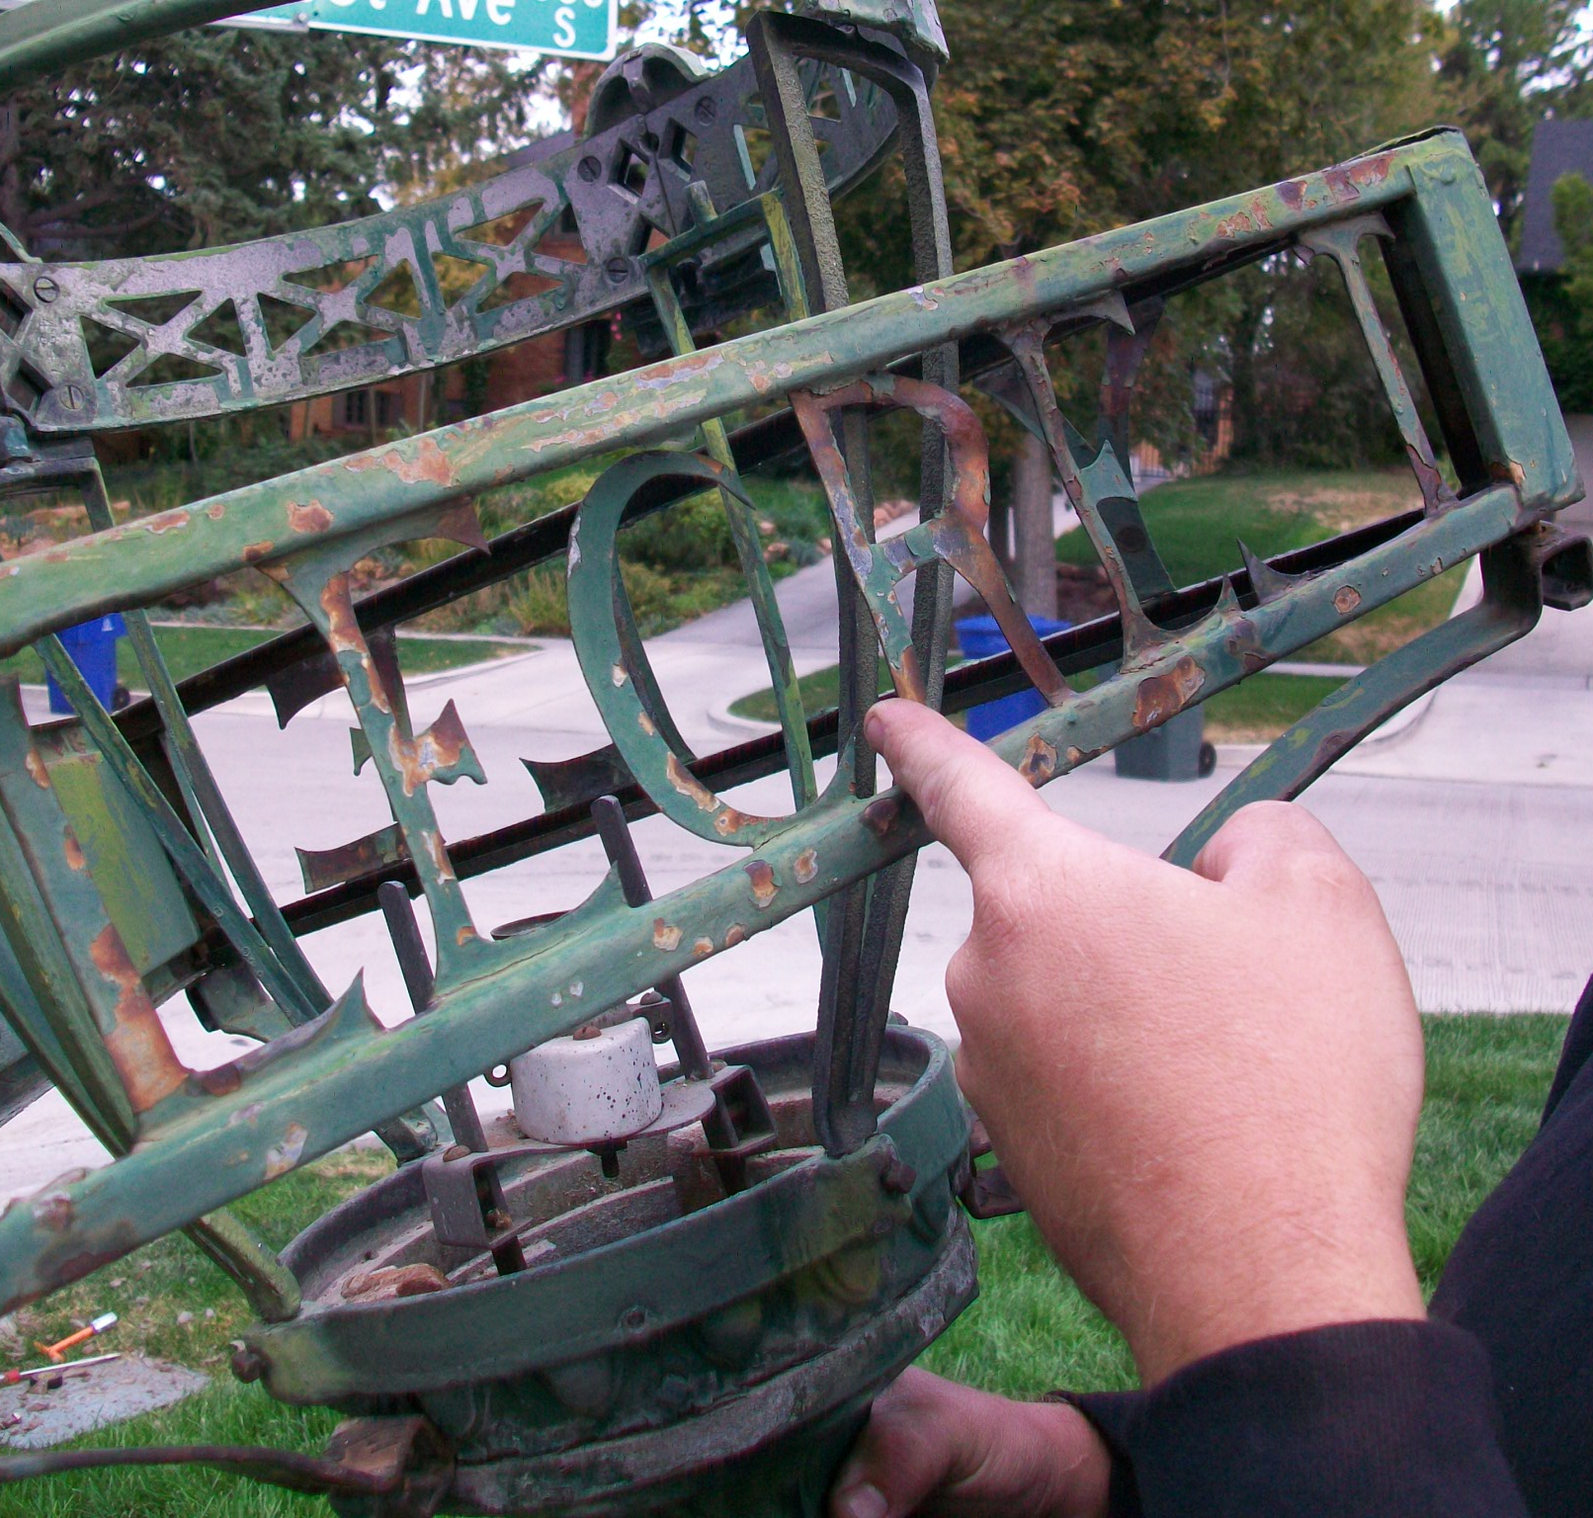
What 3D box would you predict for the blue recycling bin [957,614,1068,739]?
[{"bbox_3d":[1.563,-0.459,13.400,0.680,1.110,0.800,4,6,20],"label":"blue recycling bin"}]

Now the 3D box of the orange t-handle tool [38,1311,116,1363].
[{"bbox_3d":[-1.476,1.189,3.850,0.100,0.030,0.200,3,6,18],"label":"orange t-handle tool"}]

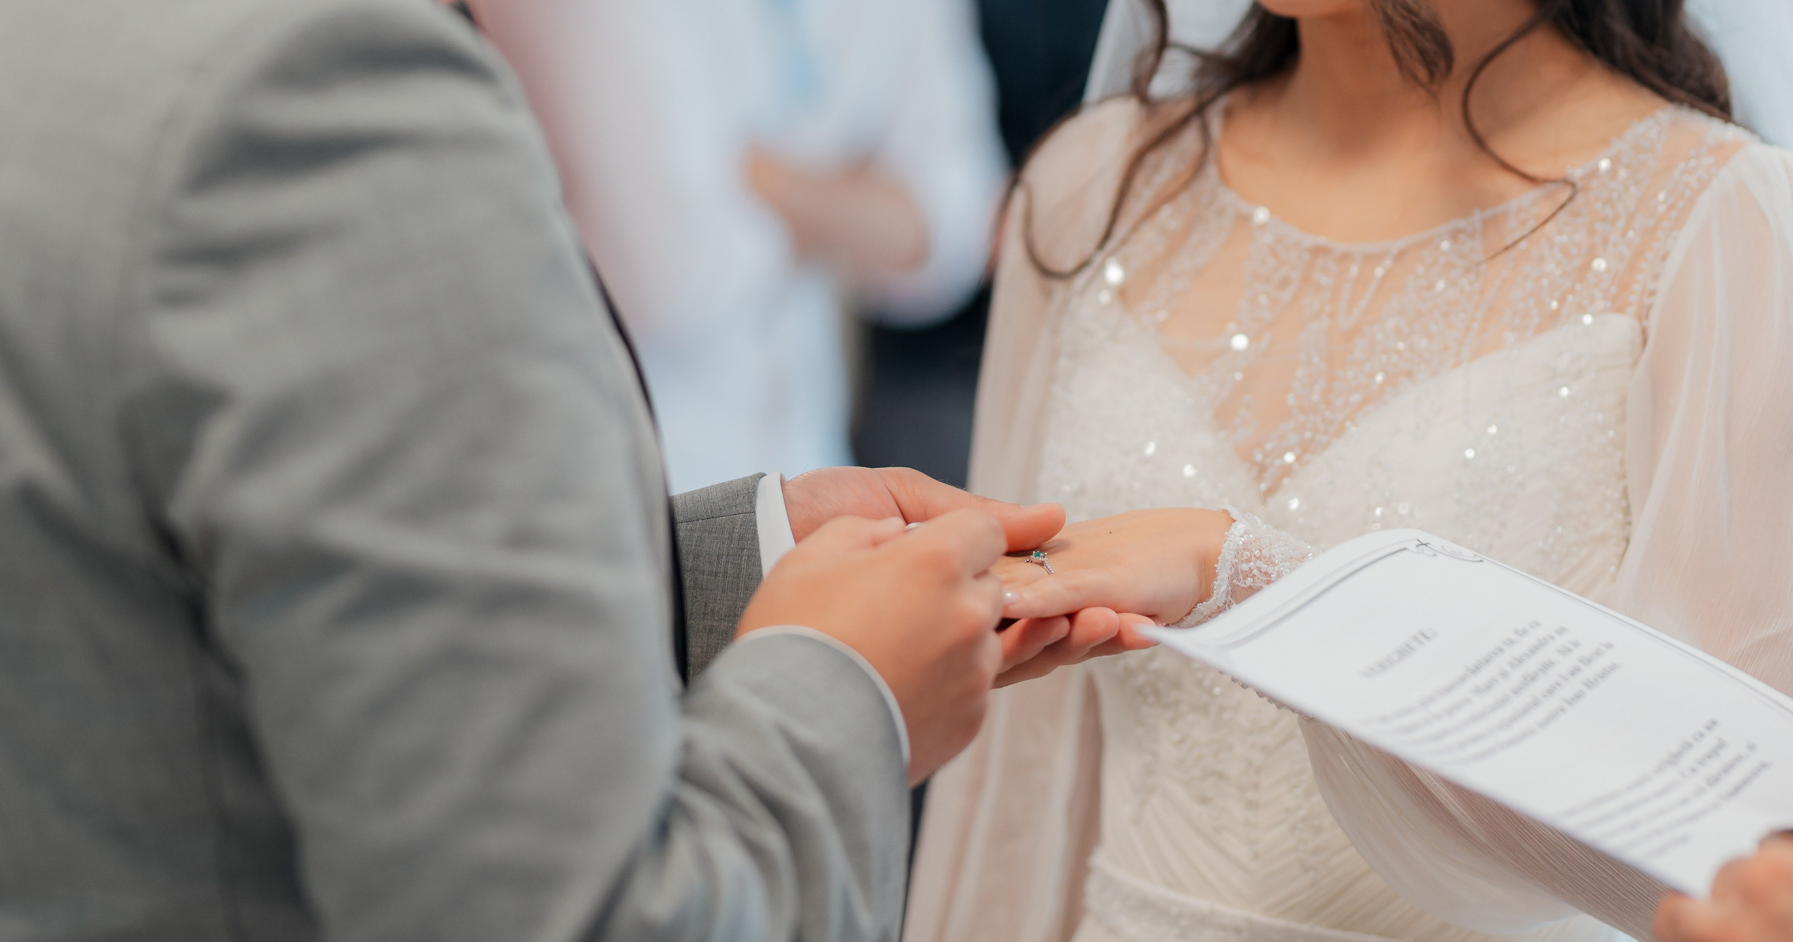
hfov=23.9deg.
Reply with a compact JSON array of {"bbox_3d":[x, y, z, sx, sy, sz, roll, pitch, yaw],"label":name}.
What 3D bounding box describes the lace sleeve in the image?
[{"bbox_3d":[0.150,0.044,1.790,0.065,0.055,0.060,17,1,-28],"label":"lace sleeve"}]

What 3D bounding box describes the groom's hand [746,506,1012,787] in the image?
[{"bbox_3d":[-0.004,0.067,1.690,0.110,0.095,0.080,-22,21,-34],"label":"groom's hand"}]

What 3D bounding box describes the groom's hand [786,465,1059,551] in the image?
[{"bbox_3d":[0.025,0.033,1.780,0.160,0.060,0.085,6,6,-25],"label":"groom's hand"}]

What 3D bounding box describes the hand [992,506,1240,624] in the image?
[{"bbox_3d":[0.091,0.042,1.760,0.145,0.042,0.074,-8,13,-32],"label":"hand"}]

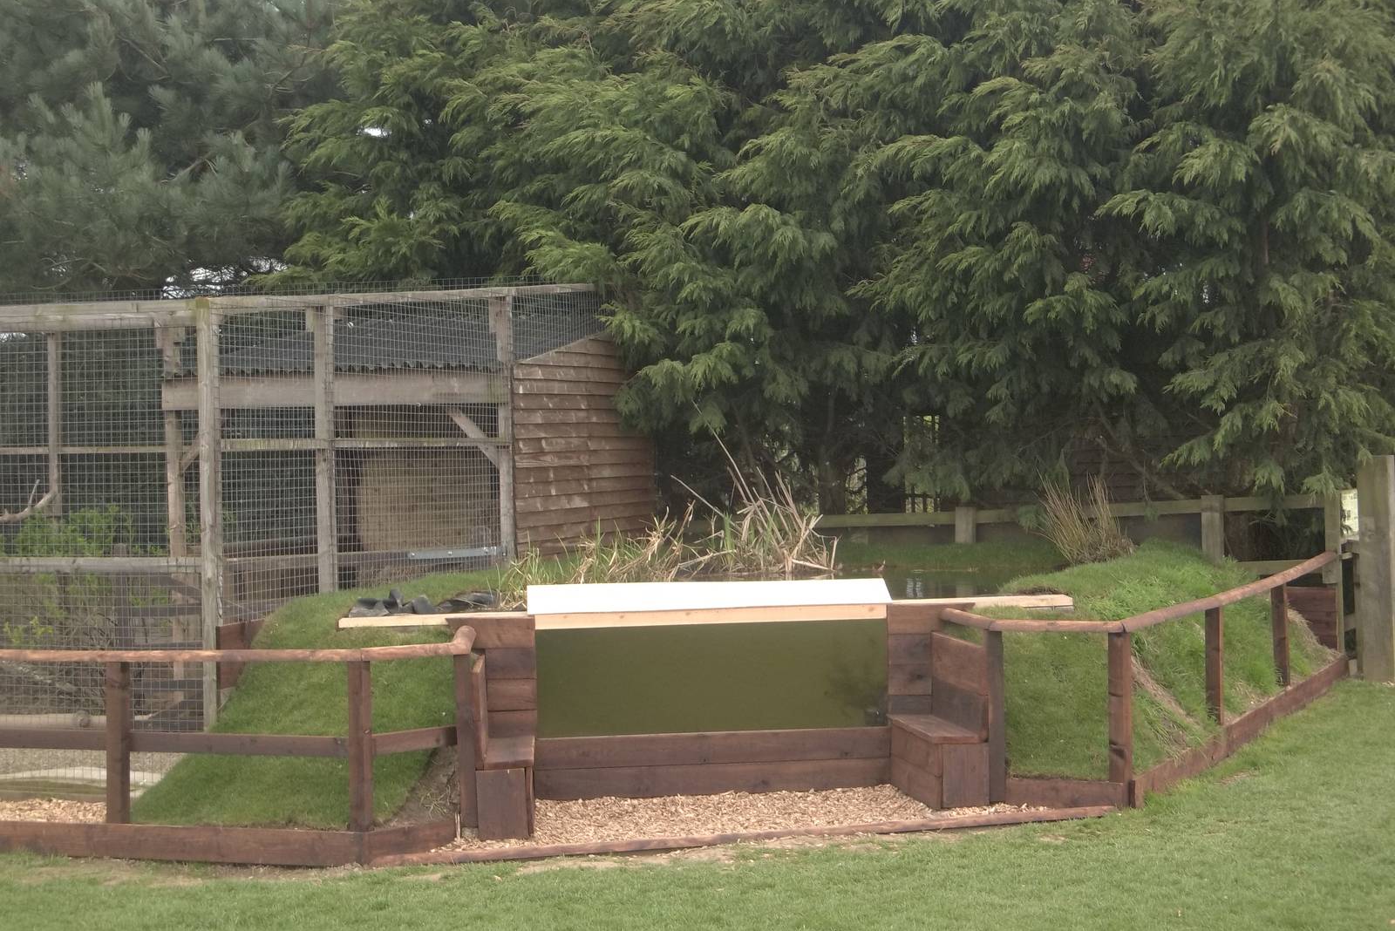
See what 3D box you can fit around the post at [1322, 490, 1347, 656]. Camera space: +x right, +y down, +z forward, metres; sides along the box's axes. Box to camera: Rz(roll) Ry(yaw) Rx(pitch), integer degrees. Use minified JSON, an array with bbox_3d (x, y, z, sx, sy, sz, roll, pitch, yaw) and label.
[{"bbox_3d":[4.396,0.777,17.500,0.105,1.210,0.105,-2,0,22],"label":"post"}]

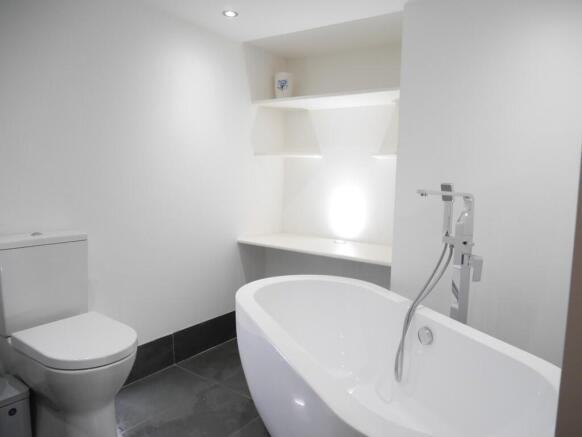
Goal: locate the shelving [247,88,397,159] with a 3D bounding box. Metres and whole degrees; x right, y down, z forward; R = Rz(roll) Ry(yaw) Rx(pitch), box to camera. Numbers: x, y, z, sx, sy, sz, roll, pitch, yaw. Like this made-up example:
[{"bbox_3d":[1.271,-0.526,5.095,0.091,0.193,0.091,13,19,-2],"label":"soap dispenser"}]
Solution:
[{"bbox_3d":[0.267,-0.555,2.554,1.040,0.375,0.375,6,7,35],"label":"shelving"}]

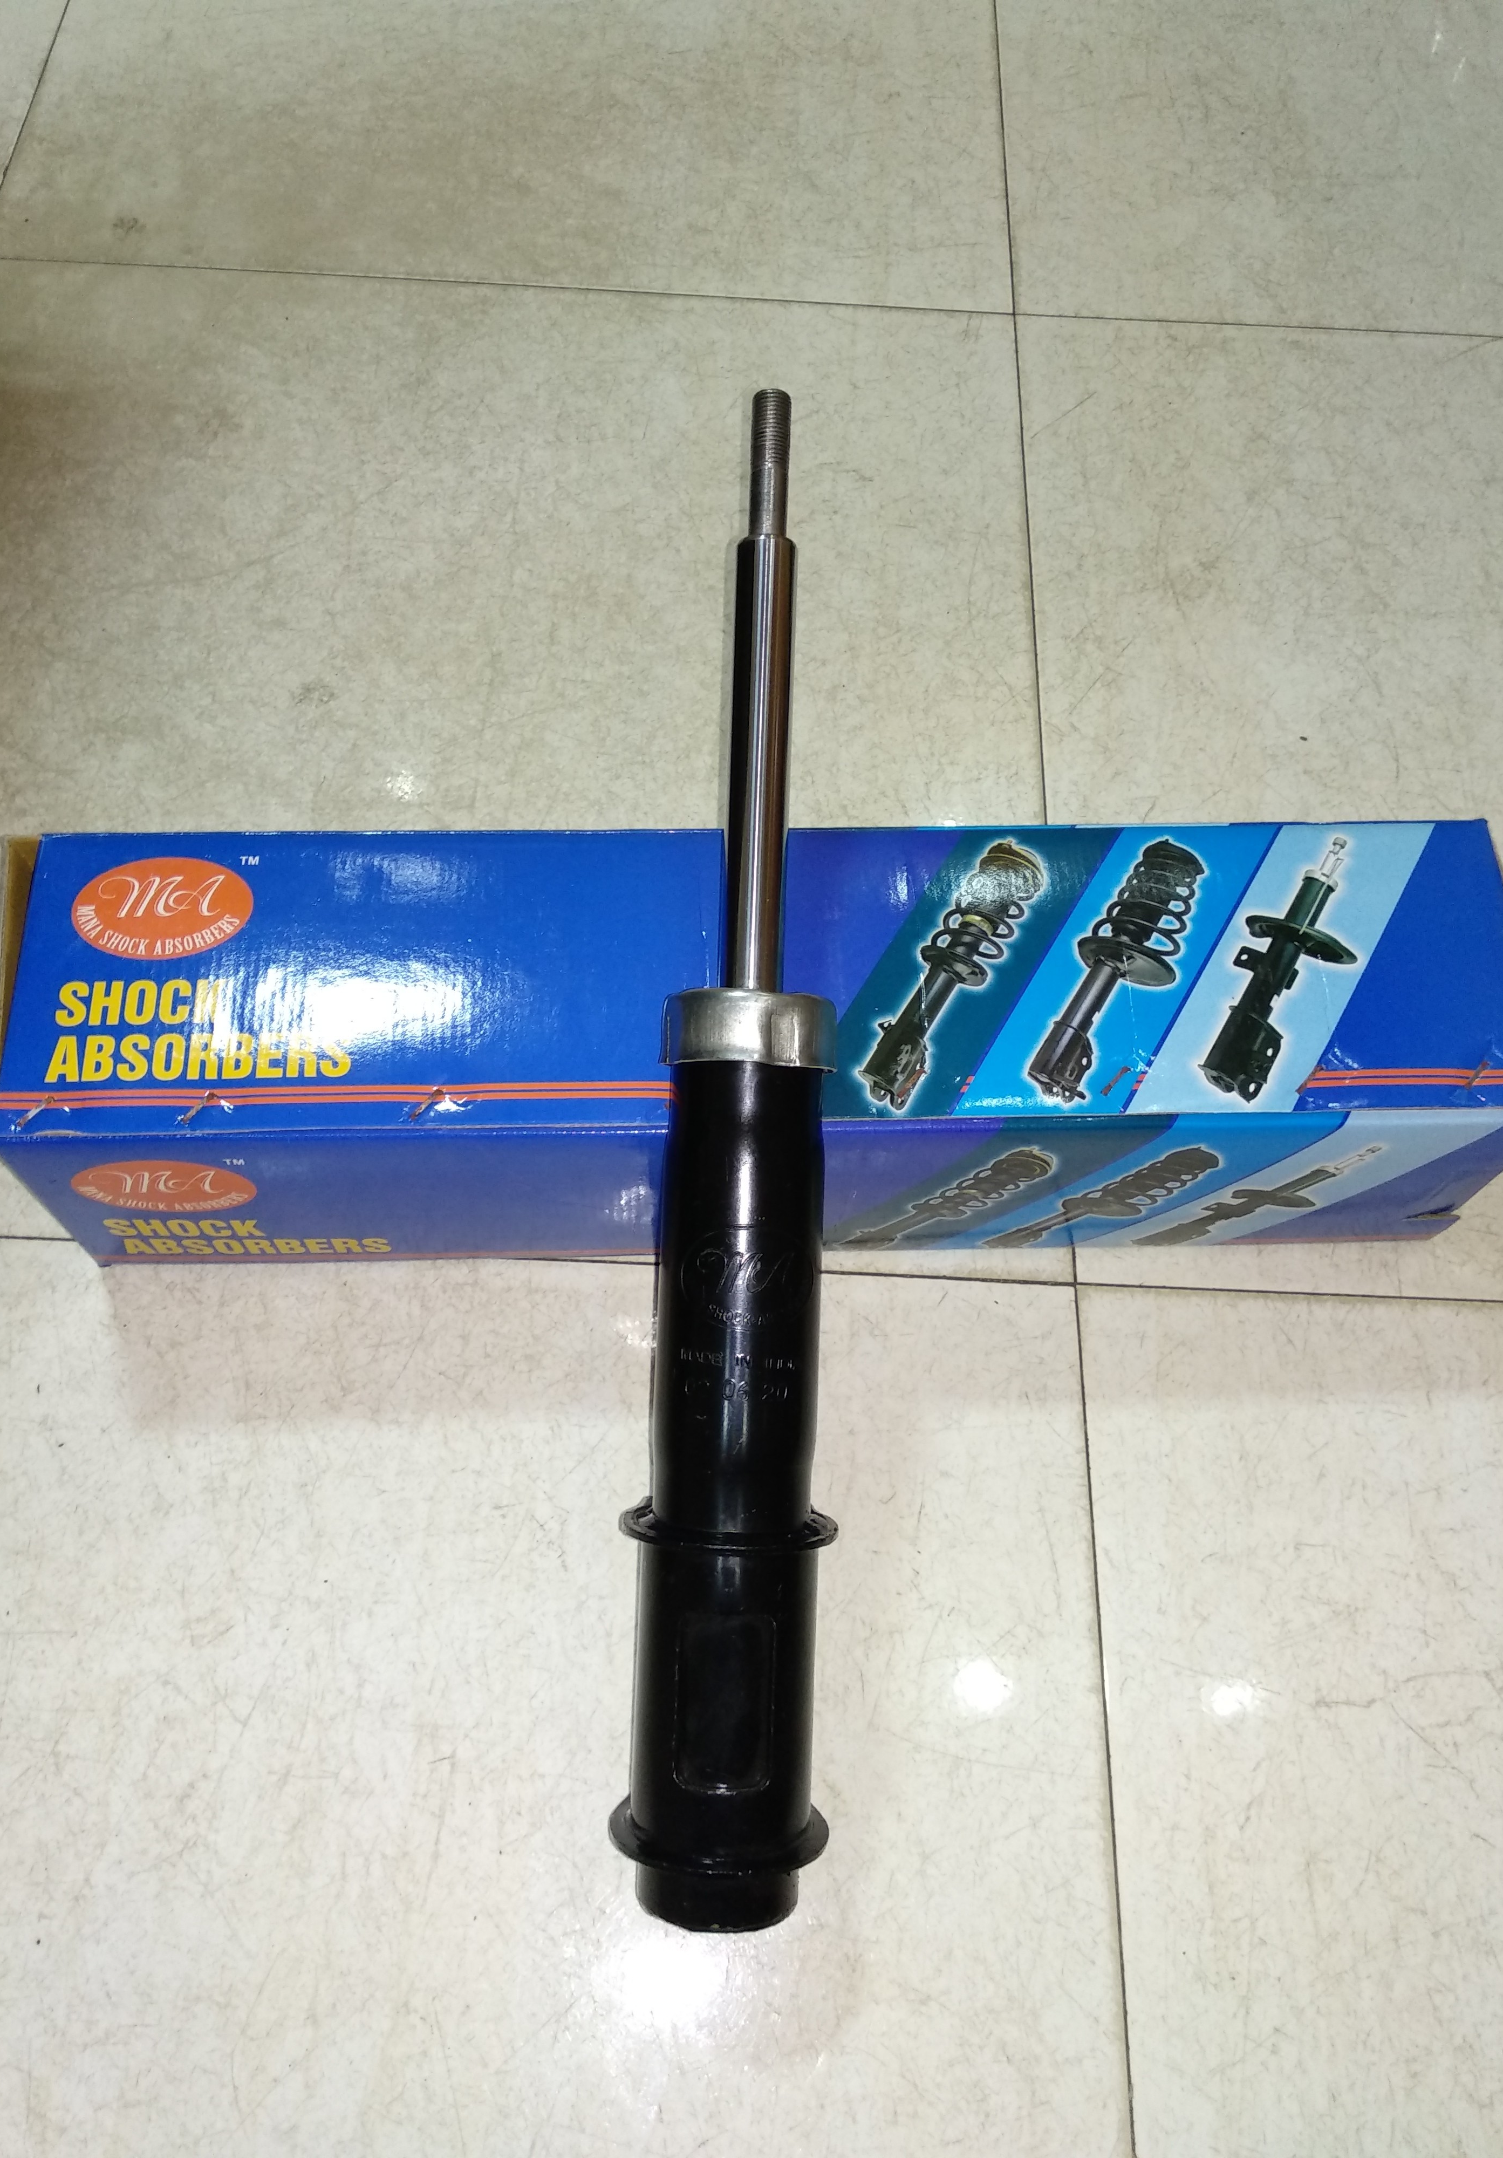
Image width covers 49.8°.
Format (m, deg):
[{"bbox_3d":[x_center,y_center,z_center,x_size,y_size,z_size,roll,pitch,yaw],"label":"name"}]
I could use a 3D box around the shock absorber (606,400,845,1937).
[{"bbox_3d":[-0.002,0.025,0.541,0.074,0.074,0.504,2,91,-1],"label":"shock absorber"}]

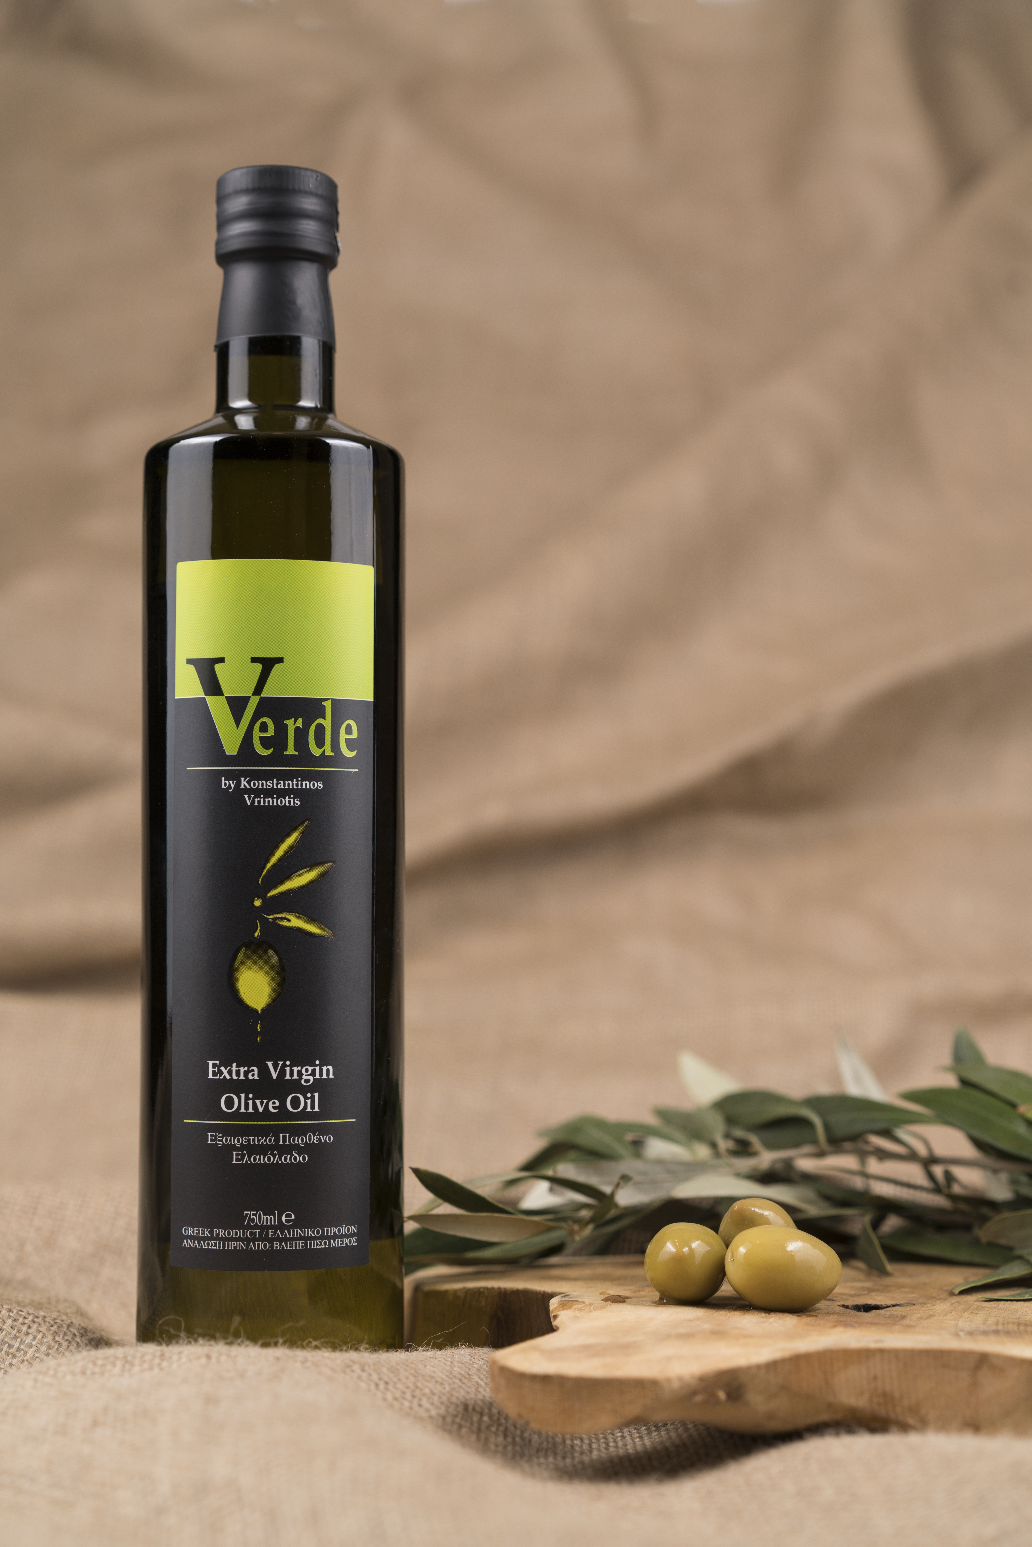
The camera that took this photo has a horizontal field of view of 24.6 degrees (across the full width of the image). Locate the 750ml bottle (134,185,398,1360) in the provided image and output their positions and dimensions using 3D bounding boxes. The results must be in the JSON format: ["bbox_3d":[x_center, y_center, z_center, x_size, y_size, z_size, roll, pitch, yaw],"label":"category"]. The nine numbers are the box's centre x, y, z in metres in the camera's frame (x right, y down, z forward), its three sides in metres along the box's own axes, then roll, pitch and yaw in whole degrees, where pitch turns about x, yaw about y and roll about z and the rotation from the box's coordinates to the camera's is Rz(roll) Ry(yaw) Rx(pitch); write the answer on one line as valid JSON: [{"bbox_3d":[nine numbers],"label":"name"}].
[{"bbox_3d":[-0.066,-0.004,0.644,0.071,0.318,0.071,0,-3,-6],"label":"750ml bottle"}]

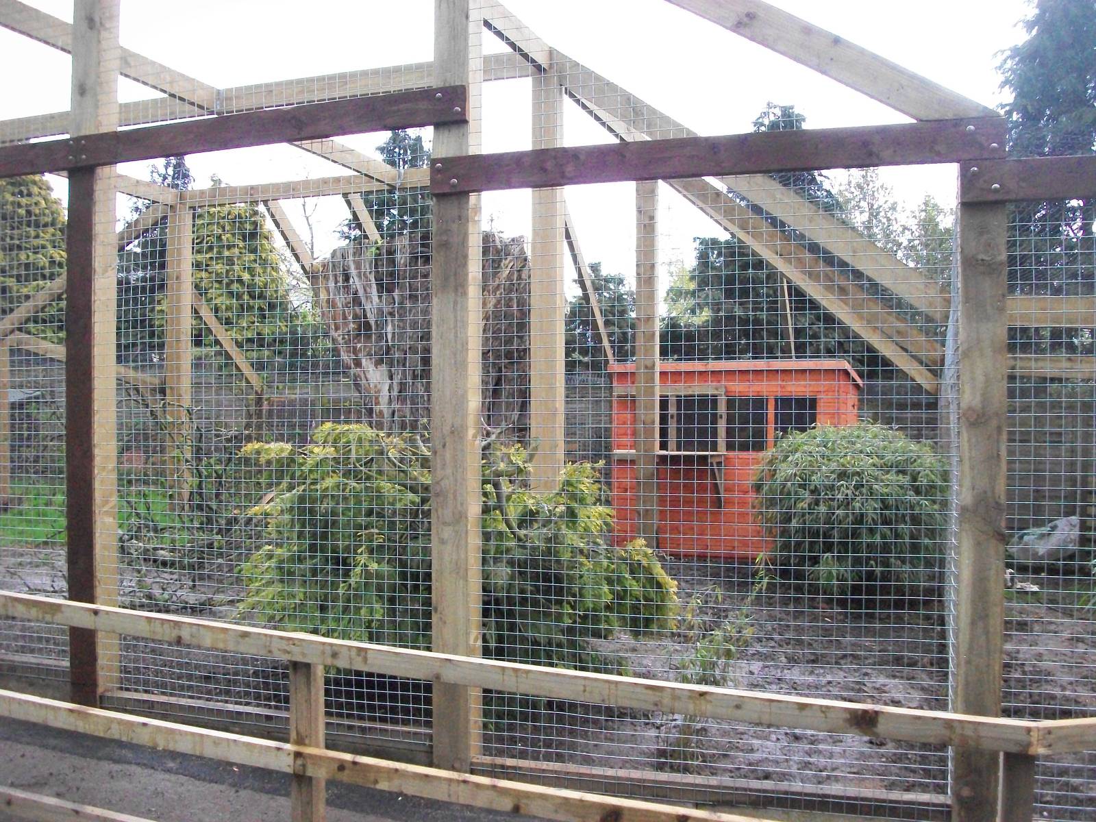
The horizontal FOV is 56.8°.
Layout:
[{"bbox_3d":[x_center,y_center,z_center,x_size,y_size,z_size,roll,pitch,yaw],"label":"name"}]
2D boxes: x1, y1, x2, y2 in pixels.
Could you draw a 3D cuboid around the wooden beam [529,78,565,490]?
[{"bbox_3d":[-0.001,-0.403,6.150,0.158,3.367,0.158,0,0,18],"label":"wooden beam"}]

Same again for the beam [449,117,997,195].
[{"bbox_3d":[0.564,-0.939,3.792,2.115,0.147,0.047,0,0,15],"label":"beam"}]

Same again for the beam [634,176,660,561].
[{"bbox_3d":[0.807,-0.364,8.200,0.158,3.174,0.158,0,0,18],"label":"beam"}]

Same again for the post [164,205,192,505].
[{"bbox_3d":[-3.561,-0.501,9.800,0.158,2.998,0.158,0,0,15],"label":"post"}]

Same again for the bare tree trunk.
[{"bbox_3d":[-0.847,-0.116,7.800,1.780,2.530,1.400,0,0,15],"label":"bare tree trunk"}]

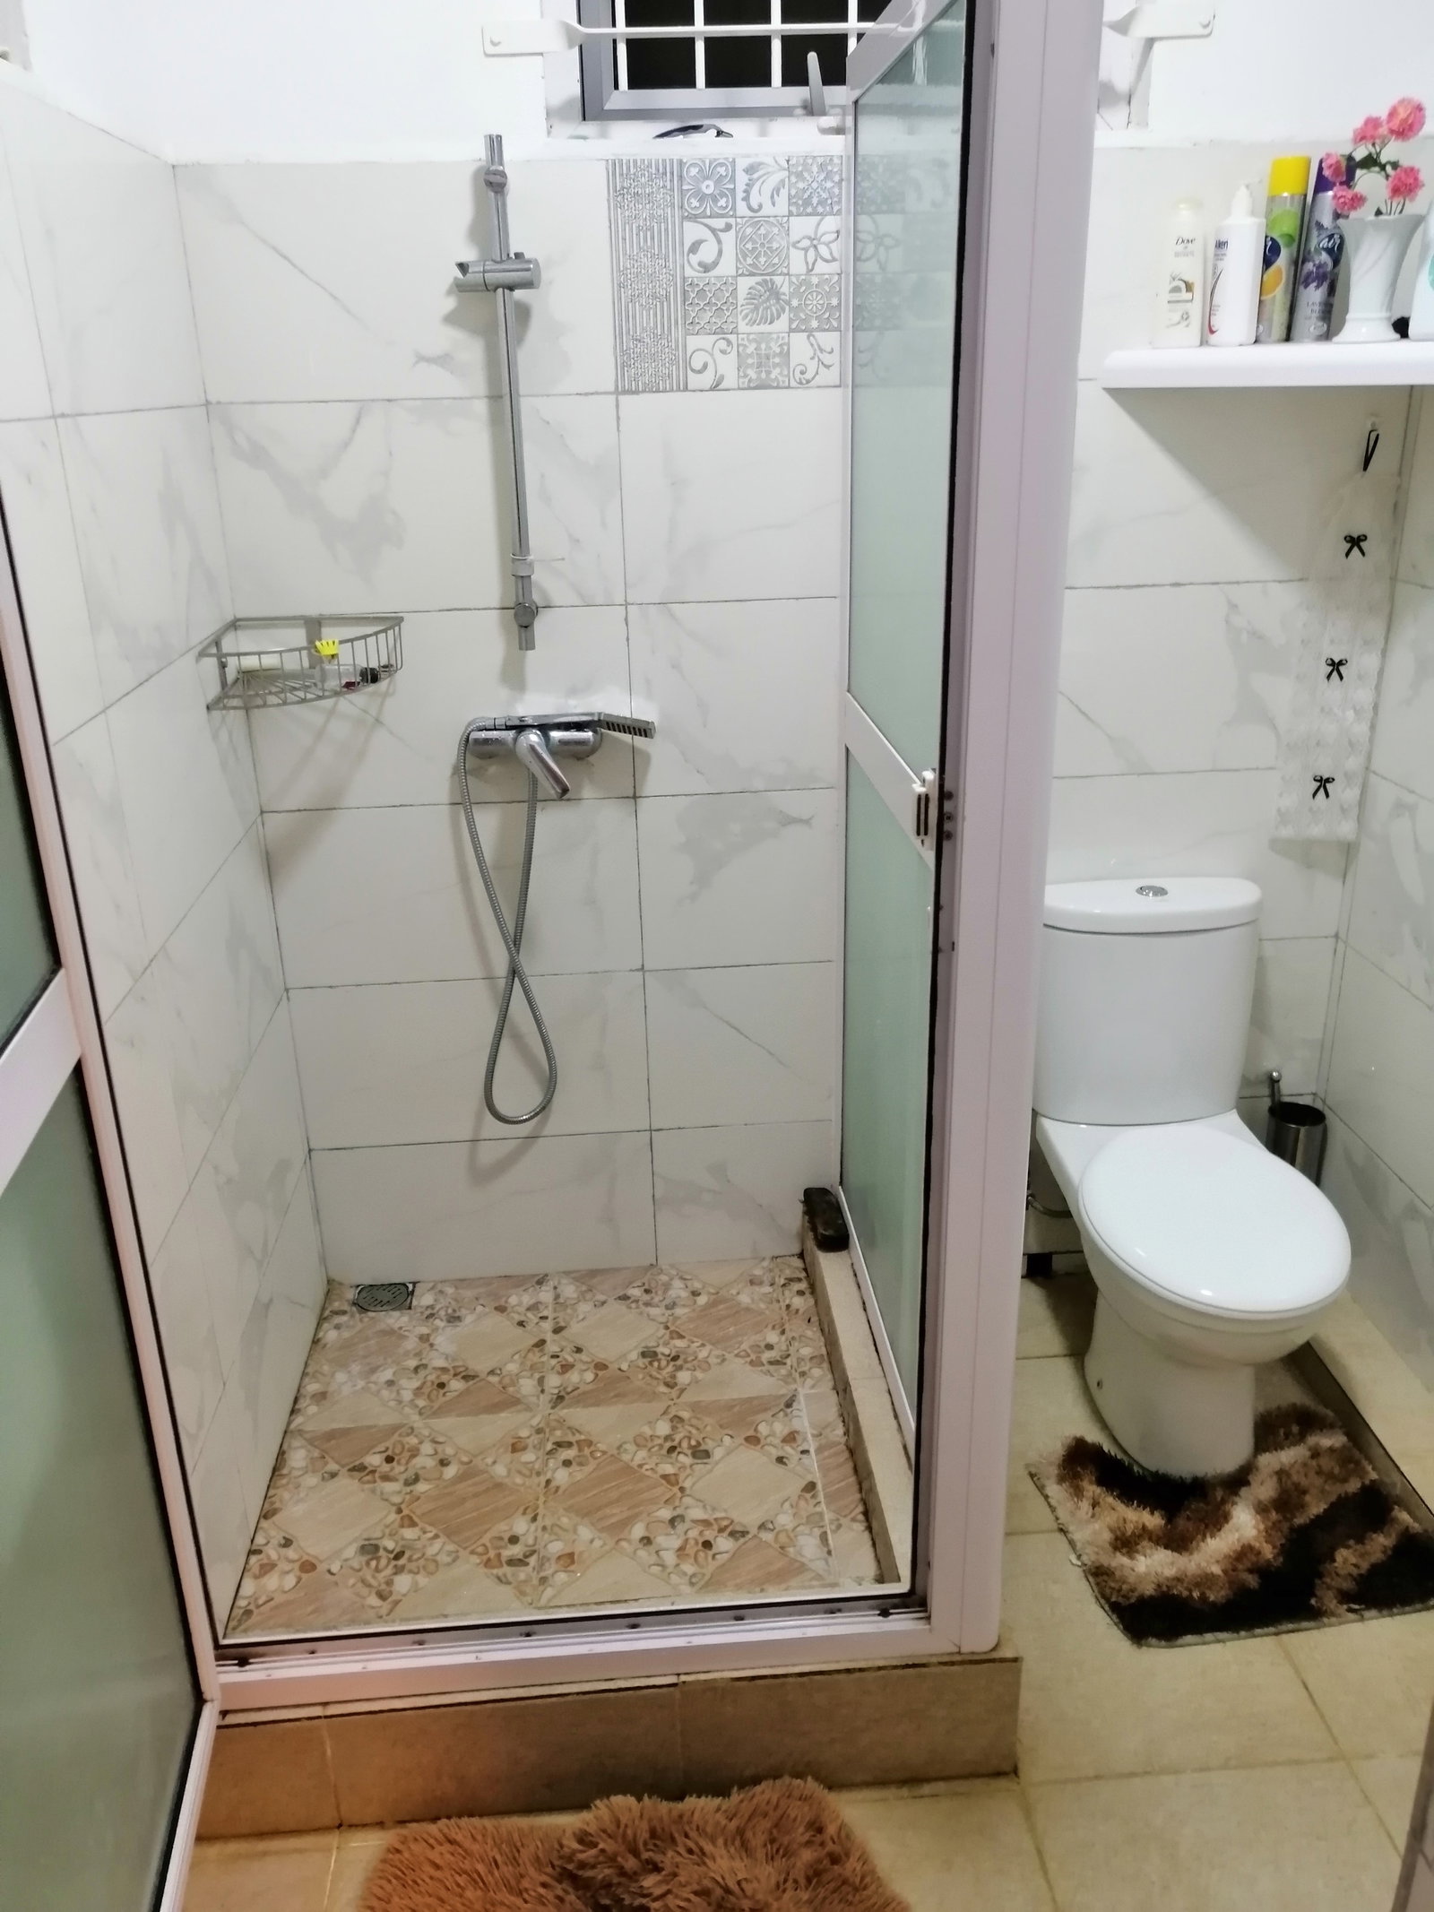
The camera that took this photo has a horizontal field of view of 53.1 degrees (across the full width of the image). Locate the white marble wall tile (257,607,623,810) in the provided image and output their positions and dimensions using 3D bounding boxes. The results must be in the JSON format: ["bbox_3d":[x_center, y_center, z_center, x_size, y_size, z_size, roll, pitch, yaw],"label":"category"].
[{"bbox_3d":[-0.423,-0.378,2.213,0.583,0.300,0.010,-3,22,-4],"label":"white marble wall tile"}]

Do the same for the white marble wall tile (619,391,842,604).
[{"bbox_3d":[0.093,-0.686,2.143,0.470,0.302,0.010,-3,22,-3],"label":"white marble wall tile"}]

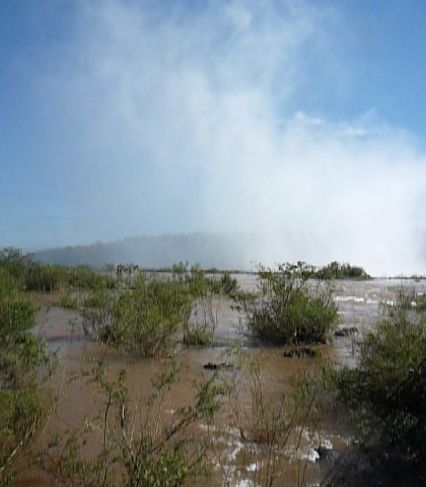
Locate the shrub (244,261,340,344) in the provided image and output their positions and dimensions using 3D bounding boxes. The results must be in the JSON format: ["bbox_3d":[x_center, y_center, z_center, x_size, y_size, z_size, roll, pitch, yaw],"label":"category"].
[{"bbox_3d":[2.550,1.900,15.500,3.000,2.550,2.600,1,-2,0],"label":"shrub"}]

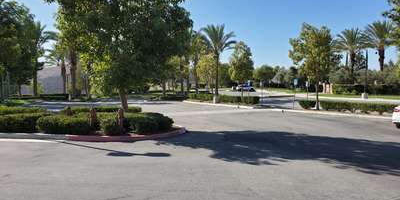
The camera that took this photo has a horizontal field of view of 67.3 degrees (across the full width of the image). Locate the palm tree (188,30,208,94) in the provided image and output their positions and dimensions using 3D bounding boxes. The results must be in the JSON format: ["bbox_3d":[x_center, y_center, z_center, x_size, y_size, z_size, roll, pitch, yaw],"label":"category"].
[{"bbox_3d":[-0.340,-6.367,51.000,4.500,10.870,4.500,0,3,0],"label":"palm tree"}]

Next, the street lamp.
[{"bbox_3d":[20.421,-3.264,37.000,0.750,6.280,0.750,0,3,0],"label":"street lamp"}]

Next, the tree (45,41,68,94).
[{"bbox_3d":[-23.853,-5.475,51.000,5.100,9.250,5.100,0,3,0],"label":"tree"}]

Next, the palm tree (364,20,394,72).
[{"bbox_3d":[28.842,-6.631,48.000,5.700,12.140,5.700,0,3,0],"label":"palm tree"}]

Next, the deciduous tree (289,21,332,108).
[{"bbox_3d":[8.093,-2.490,22.000,3.250,6.370,3.250,0,3,0],"label":"deciduous tree"}]

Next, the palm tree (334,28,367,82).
[{"bbox_3d":[26.138,-6.578,52.000,5.700,11.600,5.700,0,3,0],"label":"palm tree"}]

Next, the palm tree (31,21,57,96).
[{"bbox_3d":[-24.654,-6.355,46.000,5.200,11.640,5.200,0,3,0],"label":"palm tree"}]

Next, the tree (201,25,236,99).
[{"bbox_3d":[2.402,-4.933,39.000,4.800,9.740,4.800,0,3,0],"label":"tree"}]

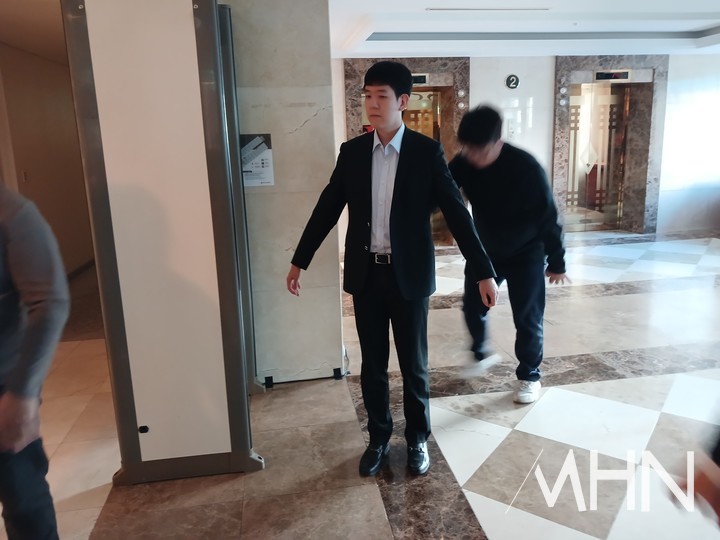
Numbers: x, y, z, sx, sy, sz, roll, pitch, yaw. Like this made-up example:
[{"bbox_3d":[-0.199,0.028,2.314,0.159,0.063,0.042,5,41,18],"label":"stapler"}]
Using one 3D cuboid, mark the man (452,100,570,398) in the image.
[{"bbox_3d":[0.840,-0.059,3.205,0.640,1.610,0.660,4,13,24],"label":"man"}]

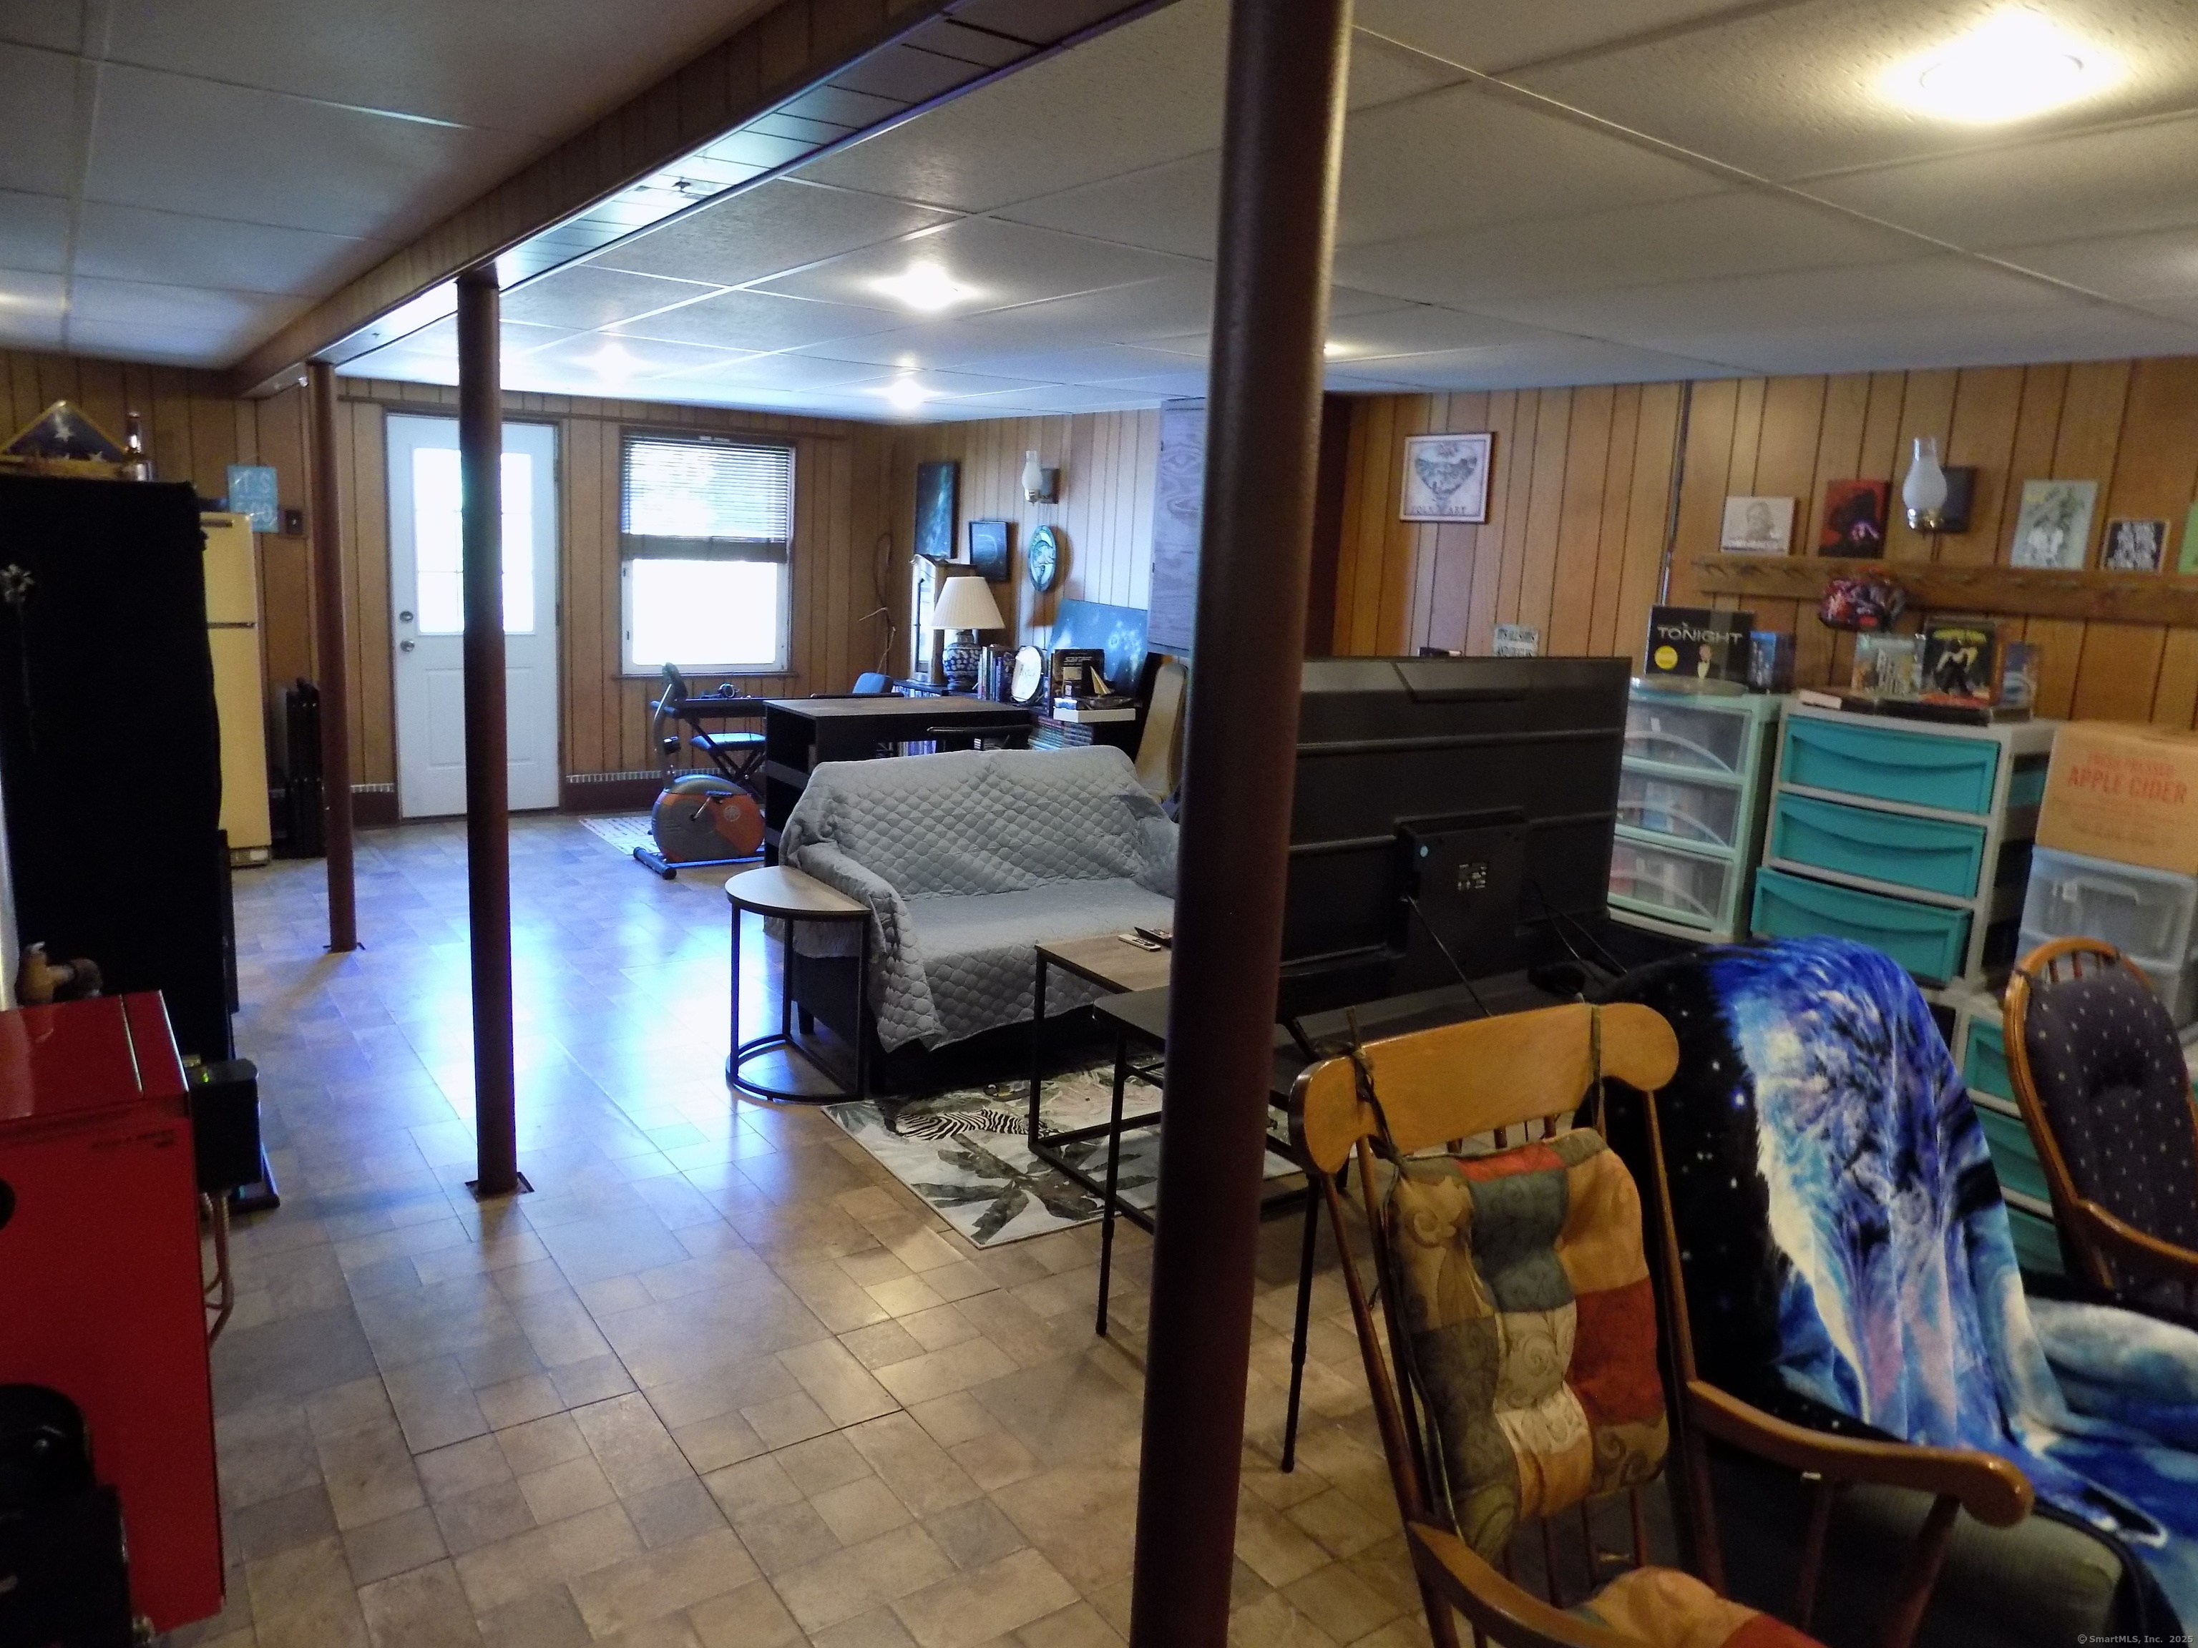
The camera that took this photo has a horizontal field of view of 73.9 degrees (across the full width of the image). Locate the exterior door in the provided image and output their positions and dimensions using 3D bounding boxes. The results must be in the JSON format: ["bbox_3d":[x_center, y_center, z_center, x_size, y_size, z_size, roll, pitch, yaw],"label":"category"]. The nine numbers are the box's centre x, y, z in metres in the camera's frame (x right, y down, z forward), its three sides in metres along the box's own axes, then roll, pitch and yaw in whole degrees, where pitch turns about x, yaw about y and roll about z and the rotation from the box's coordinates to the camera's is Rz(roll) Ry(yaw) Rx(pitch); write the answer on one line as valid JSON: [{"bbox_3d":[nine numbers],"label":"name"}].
[{"bbox_3d":[-3.211,-1.045,7.566,0.810,2.030,0.050,-5,14,-35],"label":"exterior door"}]

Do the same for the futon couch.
[{"bbox_3d":[-0.183,0.226,4.703,1.560,0.820,0.900,-5,13,-35],"label":"futon couch"}]

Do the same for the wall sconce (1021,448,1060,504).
[{"bbox_3d":[-0.318,-1.733,7.299,0.180,0.270,0.140,-5,14,-35],"label":"wall sconce"}]

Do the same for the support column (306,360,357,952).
[{"bbox_3d":[-2.591,-0.533,4.931,0.085,1.980,0.085,-5,13,-35],"label":"support column"}]

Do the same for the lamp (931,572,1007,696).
[{"bbox_3d":[-0.687,-1.005,7.684,0.385,0.630,0.385,3,11,-1],"label":"lamp"}]

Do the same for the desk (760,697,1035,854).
[{"bbox_3d":[-0.823,-0.027,5.989,0.975,0.915,0.500,-5,14,-35],"label":"desk"}]

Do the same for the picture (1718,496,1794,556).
[{"bbox_3d":[1.923,-0.872,4.267,0.025,0.162,0.215,-5,14,-35],"label":"picture"}]

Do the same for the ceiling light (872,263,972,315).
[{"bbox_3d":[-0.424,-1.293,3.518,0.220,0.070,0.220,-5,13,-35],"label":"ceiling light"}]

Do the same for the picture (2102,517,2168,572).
[{"bbox_3d":[2.467,-0.662,3.481,0.020,0.120,0.122,-5,13,-35],"label":"picture"}]

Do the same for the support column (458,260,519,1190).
[{"bbox_3d":[-1.333,-0.138,3.158,0.085,1.980,0.085,-5,13,-35],"label":"support column"}]

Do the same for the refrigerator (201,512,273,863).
[{"bbox_3d":[-4.101,-0.601,6.368,0.720,1.525,0.680,-5,14,-35],"label":"refrigerator"}]

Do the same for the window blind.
[{"bbox_3d":[-2.170,-1.788,8.113,0.955,0.665,0.050,-5,14,-35],"label":"window blind"}]

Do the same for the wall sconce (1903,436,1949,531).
[{"bbox_3d":[2.139,-0.877,3.765,0.110,0.240,0.105,-5,13,-35],"label":"wall sconce"}]

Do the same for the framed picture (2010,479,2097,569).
[{"bbox_3d":[2.376,-0.745,3.633,0.020,0.210,0.170,-5,14,-35],"label":"framed picture"}]

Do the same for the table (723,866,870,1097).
[{"bbox_3d":[-0.908,0.450,4.088,0.310,0.530,0.610,-5,13,-35],"label":"table"}]

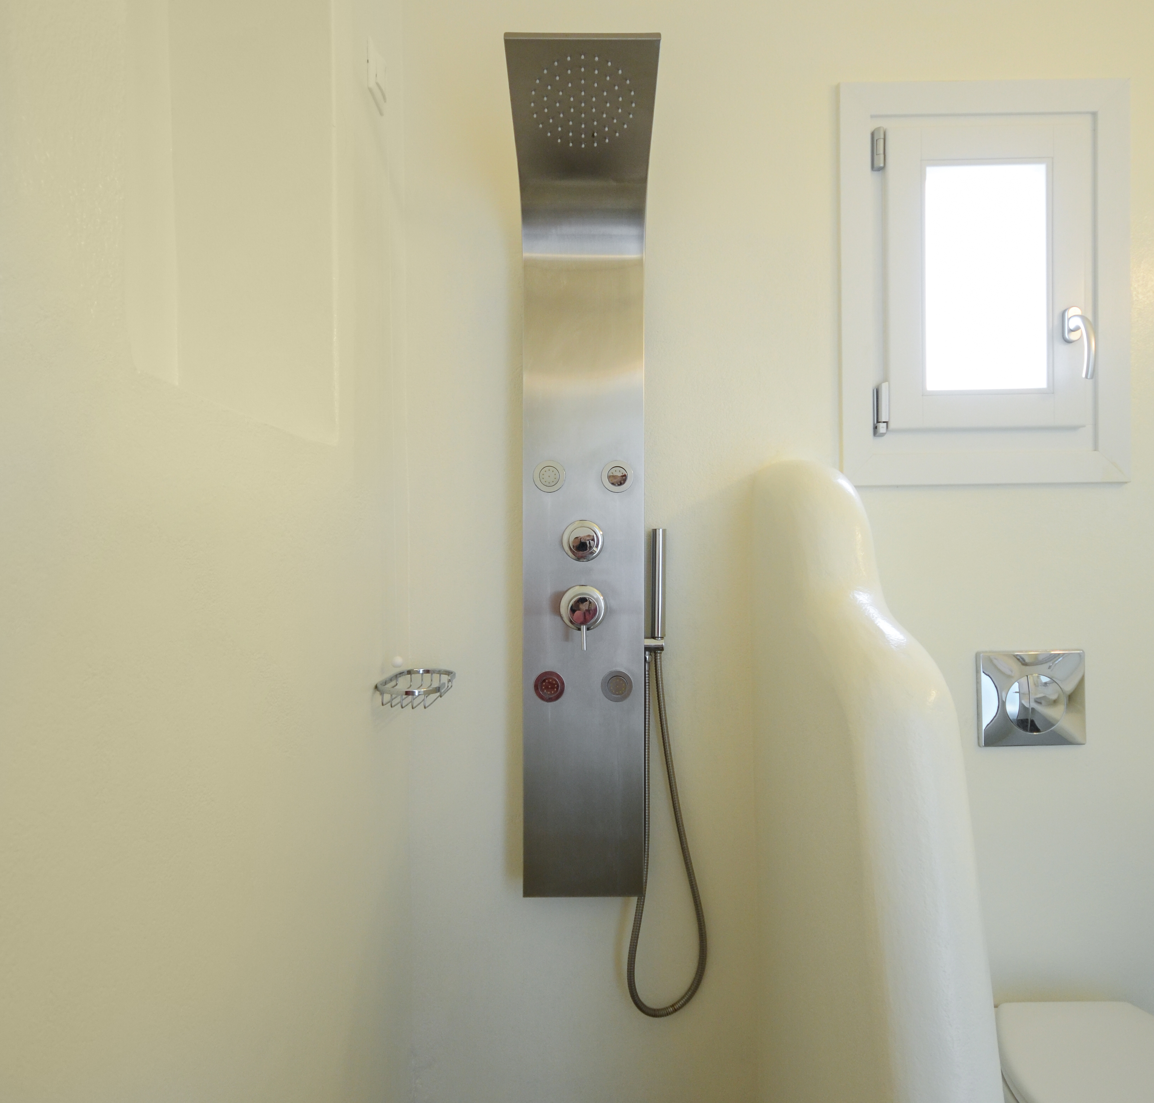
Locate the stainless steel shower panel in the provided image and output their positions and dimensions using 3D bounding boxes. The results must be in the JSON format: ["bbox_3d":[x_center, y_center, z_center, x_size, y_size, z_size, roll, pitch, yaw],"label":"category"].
[{"bbox_3d":[0.010,-0.046,1.157,0.211,1.310,0.350,0,1,0],"label":"stainless steel shower panel"}]

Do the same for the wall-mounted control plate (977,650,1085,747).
[{"bbox_3d":[0.829,0.267,1.323,0.187,0.170,0.018,0,1,0],"label":"wall-mounted control plate"}]

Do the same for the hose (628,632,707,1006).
[{"bbox_3d":[0.162,0.499,1.297,0.146,0.665,0.050,0,1,0],"label":"hose"}]

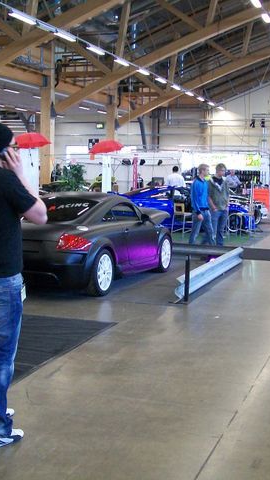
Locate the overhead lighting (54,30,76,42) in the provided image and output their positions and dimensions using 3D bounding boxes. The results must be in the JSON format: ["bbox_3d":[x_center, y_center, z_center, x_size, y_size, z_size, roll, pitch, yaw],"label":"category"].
[{"bbox_3d":[-2.217,-6.444,21.076,0.220,0.140,1.420,3,6,19],"label":"overhead lighting"}]

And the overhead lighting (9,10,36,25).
[{"bbox_3d":[-3.177,-6.312,18.882,0.220,0.140,1.420,3,6,19],"label":"overhead lighting"}]

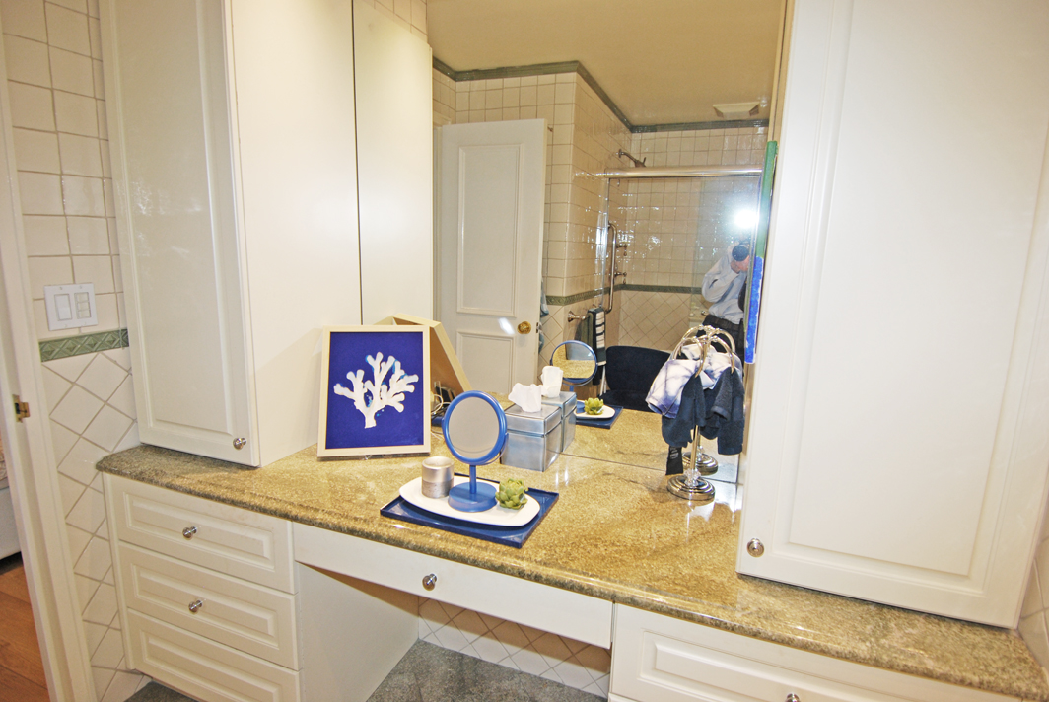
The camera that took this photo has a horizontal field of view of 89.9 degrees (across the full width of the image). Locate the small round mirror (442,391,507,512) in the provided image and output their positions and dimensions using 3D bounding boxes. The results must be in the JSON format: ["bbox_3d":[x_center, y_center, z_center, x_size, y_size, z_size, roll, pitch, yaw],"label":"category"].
[{"bbox_3d":[-0.122,0.230,1.244,0.180,0.267,0.120,6,11,27],"label":"small round mirror"}]

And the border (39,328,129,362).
[{"bbox_3d":[-1.213,-0.017,1.460,0.012,0.051,0.217,5,11,21],"label":"border"}]

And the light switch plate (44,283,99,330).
[{"bbox_3d":[-1.218,-0.120,1.417,0.010,0.115,0.114,5,11,21],"label":"light switch plate"}]

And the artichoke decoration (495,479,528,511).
[{"bbox_3d":[-0.029,0.335,1.240,0.077,0.064,0.077,1,10,0],"label":"artichoke decoration"}]

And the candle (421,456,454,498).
[{"bbox_3d":[-0.214,0.313,1.306,0.077,0.076,0.077,1,10,0],"label":"candle"}]

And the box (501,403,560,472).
[{"bbox_3d":[0.020,0.253,1.559,0.134,0.152,0.137,5,11,23],"label":"box"}]

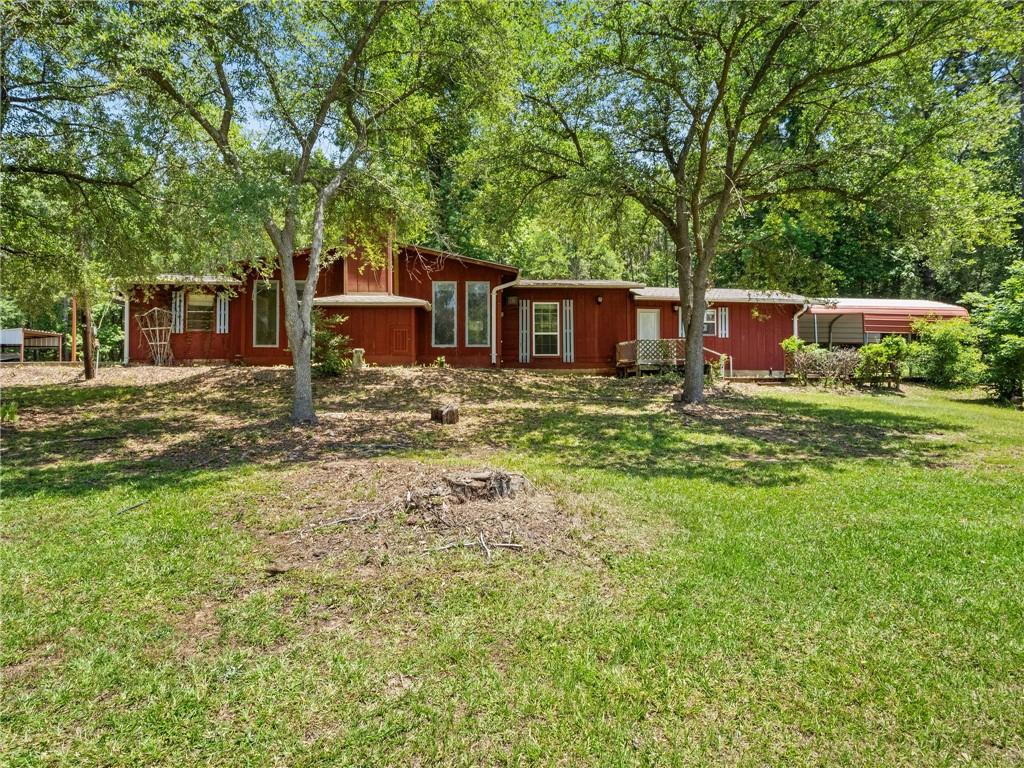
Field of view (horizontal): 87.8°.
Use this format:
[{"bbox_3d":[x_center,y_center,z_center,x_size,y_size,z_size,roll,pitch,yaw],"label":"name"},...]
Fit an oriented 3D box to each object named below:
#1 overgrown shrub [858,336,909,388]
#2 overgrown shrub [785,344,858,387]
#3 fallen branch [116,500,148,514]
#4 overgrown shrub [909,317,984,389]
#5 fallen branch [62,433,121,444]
[{"bbox_3d":[12.454,-0.740,17.900,1.550,1.800,1.350,0,0,0],"label":"overgrown shrub"},{"bbox_3d":[10.671,-0.670,18.300,2.250,1.500,1.350,0,0,0],"label":"overgrown shrub"},{"bbox_3d":[-3.599,1.171,5.050,0.060,0.040,0.380,0,0,37],"label":"fallen branch"},{"bbox_3d":[15.340,-1.112,18.800,2.300,2.500,2.100,0,0,0],"label":"overgrown shrub"},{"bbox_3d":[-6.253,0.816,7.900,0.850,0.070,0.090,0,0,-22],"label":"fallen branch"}]

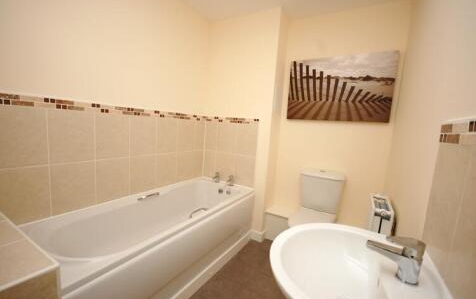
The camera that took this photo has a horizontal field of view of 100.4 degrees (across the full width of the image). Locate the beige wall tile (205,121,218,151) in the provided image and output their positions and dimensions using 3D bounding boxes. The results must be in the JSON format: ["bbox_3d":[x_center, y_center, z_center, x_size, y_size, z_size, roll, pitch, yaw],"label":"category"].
[{"bbox_3d":[-0.321,-0.150,2.353,0.179,0.330,0.010,8,8,31],"label":"beige wall tile"}]

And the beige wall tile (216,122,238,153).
[{"bbox_3d":[-0.137,-0.126,2.248,0.248,0.330,0.012,8,8,31],"label":"beige wall tile"}]

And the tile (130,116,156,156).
[{"bbox_3d":[-0.819,-0.110,1.720,0.010,0.330,0.246,8,8,31],"label":"tile"}]

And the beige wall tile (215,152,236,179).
[{"bbox_3d":[-0.159,0.203,2.286,0.248,0.330,0.012,8,8,31],"label":"beige wall tile"}]

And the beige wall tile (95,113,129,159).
[{"bbox_3d":[-0.948,-0.095,1.509,0.010,0.330,0.246,8,8,31],"label":"beige wall tile"}]

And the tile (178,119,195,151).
[{"bbox_3d":[-0.560,-0.142,2.144,0.010,0.330,0.246,8,8,31],"label":"tile"}]

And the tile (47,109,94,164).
[{"bbox_3d":[-1.075,-0.077,1.296,0.012,0.330,0.248,8,8,31],"label":"tile"}]

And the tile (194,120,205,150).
[{"bbox_3d":[-0.451,-0.155,2.324,0.010,0.330,0.171,8,8,31],"label":"tile"}]

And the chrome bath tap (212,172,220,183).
[{"bbox_3d":[-0.240,0.311,2.219,0.045,0.115,0.110,8,8,31],"label":"chrome bath tap"}]

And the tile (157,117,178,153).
[{"bbox_3d":[-0.684,-0.125,1.935,0.012,0.330,0.248,8,8,31],"label":"tile"}]

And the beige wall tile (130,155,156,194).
[{"bbox_3d":[-0.835,0.220,1.760,0.012,0.330,0.248,8,8,31],"label":"beige wall tile"}]

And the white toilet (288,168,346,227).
[{"bbox_3d":[0.686,0.644,1.773,0.380,0.805,0.660,8,8,31],"label":"white toilet"}]

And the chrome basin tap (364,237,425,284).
[{"bbox_3d":[0.458,0.313,0.586,0.137,0.114,0.050,8,8,31],"label":"chrome basin tap"}]

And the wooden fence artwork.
[{"bbox_3d":[0.941,-0.575,1.898,0.890,0.600,0.028,8,8,31],"label":"wooden fence artwork"}]

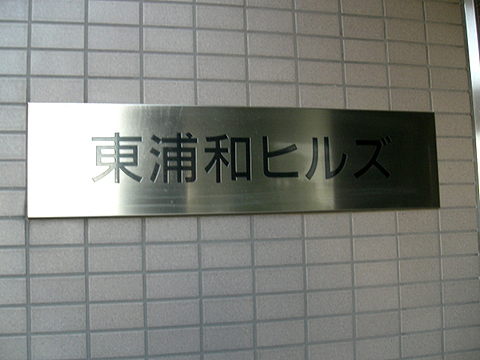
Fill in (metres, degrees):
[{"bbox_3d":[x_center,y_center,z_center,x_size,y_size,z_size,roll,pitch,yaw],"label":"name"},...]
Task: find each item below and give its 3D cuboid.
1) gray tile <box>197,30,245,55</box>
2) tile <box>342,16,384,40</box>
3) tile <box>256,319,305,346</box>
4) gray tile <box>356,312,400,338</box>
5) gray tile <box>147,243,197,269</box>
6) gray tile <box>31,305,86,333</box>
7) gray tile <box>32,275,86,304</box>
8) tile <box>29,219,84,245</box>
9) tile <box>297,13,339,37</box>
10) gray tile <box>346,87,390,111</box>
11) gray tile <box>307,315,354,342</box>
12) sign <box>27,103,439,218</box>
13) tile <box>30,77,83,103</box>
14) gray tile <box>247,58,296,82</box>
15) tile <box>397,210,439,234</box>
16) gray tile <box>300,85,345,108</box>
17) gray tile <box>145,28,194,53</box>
[{"bbox_3d":[-0.038,-0.261,1.006,0.095,0.045,0.010,-1,-5,-14],"label":"gray tile"},{"bbox_3d":[0.253,-0.312,1.078,0.095,0.045,0.008,0,-5,-13],"label":"tile"},{"bbox_3d":[0.077,0.286,0.984,0.095,0.045,0.008,0,-5,-13],"label":"tile"},{"bbox_3d":[0.266,0.281,1.033,0.095,0.045,0.010,-1,-5,-14],"label":"gray tile"},{"bbox_3d":[-0.122,0.138,0.952,0.095,0.045,0.009,-1,-5,-13],"label":"gray tile"},{"bbox_3d":[-0.311,0.236,0.899,0.095,0.045,0.008,0,-5,-13],"label":"gray tile"},{"bbox_3d":[-0.312,0.187,0.900,0.095,0.045,0.009,-1,-5,-13],"label":"gray tile"},{"bbox_3d":[-0.316,0.089,0.908,0.095,0.045,0.009,-1,-5,-13],"label":"tile"},{"bbox_3d":[0.154,-0.310,1.056,0.095,0.045,0.009,-1,-5,-13],"label":"tile"},{"bbox_3d":[0.257,-0.164,1.069,0.095,0.045,0.008,0,-5,-13],"label":"gray tile"},{"bbox_3d":[0.171,0.283,1.009,0.095,0.045,0.010,-1,-5,-14],"label":"gray tile"},{"bbox_3d":[0.024,-0.039,0.991,0.800,0.200,0.013,0,-5,-13],"label":"sign"},{"bbox_3d":[-0.322,-0.158,0.927,0.095,0.045,0.008,0,-5,-13],"label":"tile"},{"bbox_3d":[0.062,-0.213,1.027,0.095,0.045,0.008,0,-5,-13],"label":"gray tile"},{"bbox_3d":[0.360,0.083,1.070,0.095,0.045,0.009,-1,-5,-13],"label":"tile"},{"bbox_3d":[0.160,-0.163,1.042,0.095,0.045,0.009,-1,-5,-13],"label":"gray tile"},{"bbox_3d":[-0.135,-0.259,0.982,0.095,0.045,0.010,-1,-5,-14],"label":"gray tile"}]

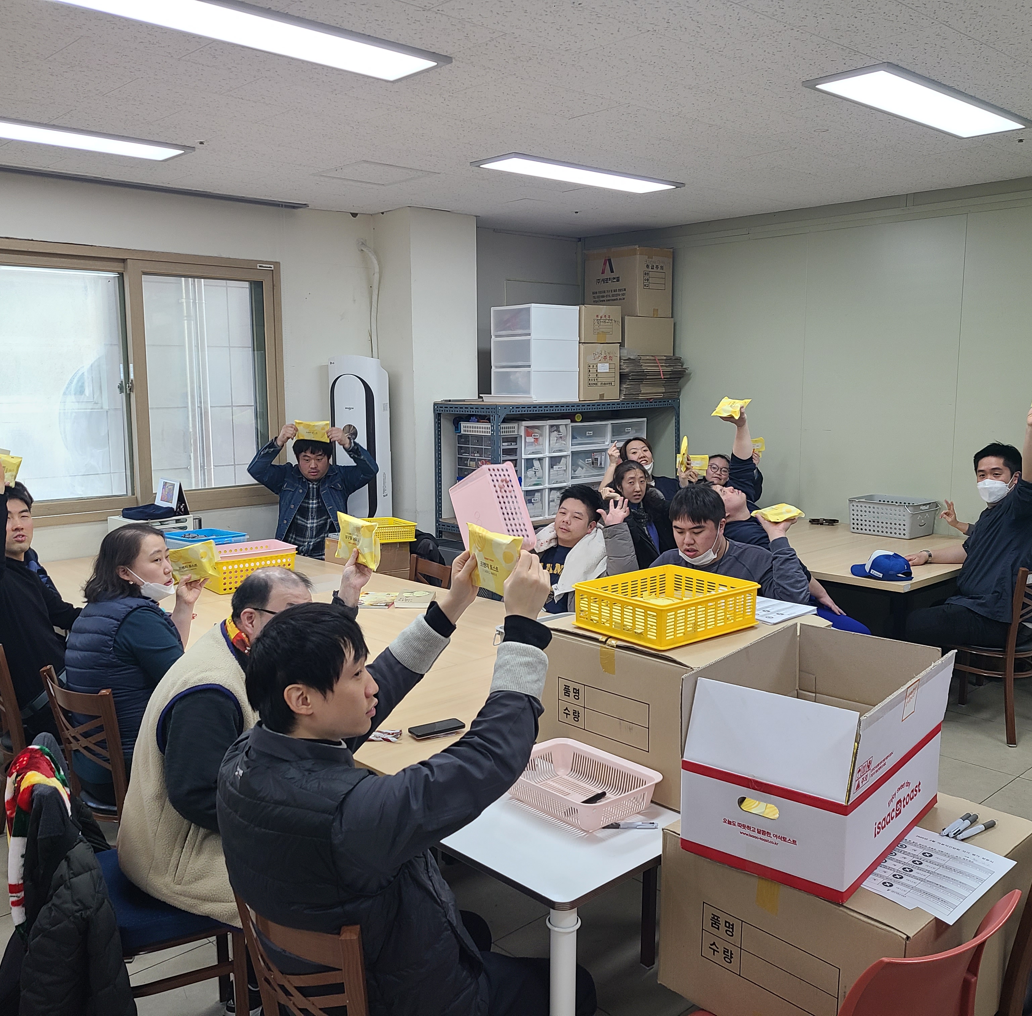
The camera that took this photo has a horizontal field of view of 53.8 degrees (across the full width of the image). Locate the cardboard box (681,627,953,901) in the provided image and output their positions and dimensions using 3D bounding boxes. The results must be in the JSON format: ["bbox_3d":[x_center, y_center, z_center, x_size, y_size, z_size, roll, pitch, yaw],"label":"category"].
[{"bbox_3d":[0.602,0.469,2.002,0.340,0.338,0.508,6,10,39],"label":"cardboard box"}]

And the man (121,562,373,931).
[{"bbox_3d":[-0.614,0.731,2.589,0.800,1.200,0.580,-7,10,-43],"label":"man"}]

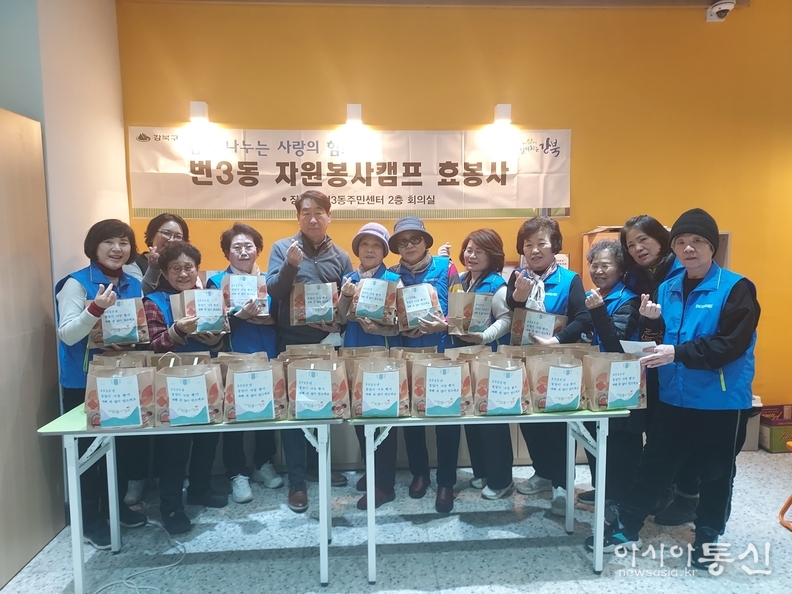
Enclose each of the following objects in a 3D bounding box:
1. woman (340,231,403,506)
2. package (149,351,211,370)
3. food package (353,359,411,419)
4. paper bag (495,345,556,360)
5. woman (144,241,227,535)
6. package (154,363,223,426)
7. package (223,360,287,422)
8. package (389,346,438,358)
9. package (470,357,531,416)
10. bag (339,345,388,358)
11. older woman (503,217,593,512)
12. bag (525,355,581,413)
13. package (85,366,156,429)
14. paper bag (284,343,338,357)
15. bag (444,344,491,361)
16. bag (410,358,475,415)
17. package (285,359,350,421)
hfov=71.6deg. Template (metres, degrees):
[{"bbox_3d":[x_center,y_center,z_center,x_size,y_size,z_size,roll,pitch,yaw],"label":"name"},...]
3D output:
[{"bbox_3d":[-0.137,0.380,3.143,0.460,1.580,0.400,1,6,18],"label":"woman"},{"bbox_3d":[-0.969,0.378,2.479,0.248,0.233,0.144,-1,5,-5],"label":"package"},{"bbox_3d":[-0.065,0.389,2.380,0.250,0.235,0.130,-1,7,-4],"label":"food package"},{"bbox_3d":[0.638,0.354,2.674,0.255,0.220,0.140,-1,6,-4],"label":"paper bag"},{"bbox_3d":[-1.092,0.457,2.866,0.437,1.485,0.367,-3,6,-25],"label":"woman"},{"bbox_3d":[-0.849,0.403,2.291,0.252,0.220,0.135,-2,6,-15],"label":"package"},{"bbox_3d":[-0.593,0.397,2.335,0.250,0.235,0.130,-1,7,-8],"label":"package"},{"bbox_3d":[0.083,0.365,2.588,0.250,0.235,0.130,-1,7,-4],"label":"package"},{"bbox_3d":[0.466,0.384,2.405,0.250,0.235,0.130,-1,7,-6],"label":"package"},{"bbox_3d":[-0.152,0.363,2.603,0.243,0.228,0.149,-1,5,-3],"label":"bag"},{"bbox_3d":[0.803,0.370,2.911,0.470,1.585,0.430,1,7,12],"label":"older woman"},{"bbox_3d":[0.703,0.376,2.430,0.245,0.220,0.135,-1,6,-8],"label":"bag"},{"bbox_3d":[-1.096,0.407,2.233,0.248,0.223,0.144,-1,5,-7],"label":"package"},{"bbox_3d":[-0.408,0.363,2.623,0.250,0.235,0.130,-1,7,-4],"label":"paper bag"},{"bbox_3d":[0.337,0.363,2.588,0.250,0.235,0.130,-1,7,-4],"label":"bag"},{"bbox_3d":[0.198,0.386,2.370,0.258,0.220,0.140,-1,6,-3],"label":"bag"},{"bbox_3d":[-0.322,0.392,2.341,0.248,0.223,0.144,-1,5,-2],"label":"package"}]

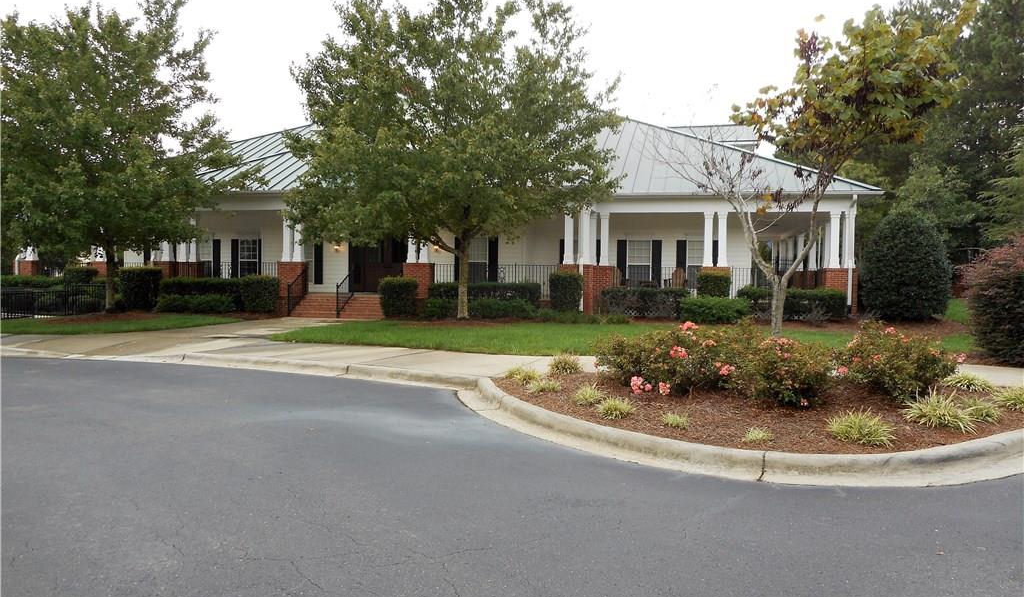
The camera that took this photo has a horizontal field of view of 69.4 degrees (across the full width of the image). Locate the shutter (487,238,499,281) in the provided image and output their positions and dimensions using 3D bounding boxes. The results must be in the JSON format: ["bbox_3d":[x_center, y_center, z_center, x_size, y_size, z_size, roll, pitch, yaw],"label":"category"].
[{"bbox_3d":[-0.672,-1.333,27.299,0.360,1.820,0.050,1,1,12],"label":"shutter"}]

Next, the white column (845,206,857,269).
[{"bbox_3d":[11.199,-1.938,24.442,0.323,1.879,0.323,1,2,11],"label":"white column"}]

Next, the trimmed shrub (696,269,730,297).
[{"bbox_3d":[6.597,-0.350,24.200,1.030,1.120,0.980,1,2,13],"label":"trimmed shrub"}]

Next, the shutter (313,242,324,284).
[{"bbox_3d":[-8.090,-1.534,30.906,0.394,1.879,0.051,1,2,11],"label":"shutter"}]

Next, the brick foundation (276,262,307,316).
[{"bbox_3d":[-7.821,-0.332,26.412,1.010,1.929,0.465,1,2,11],"label":"brick foundation"}]

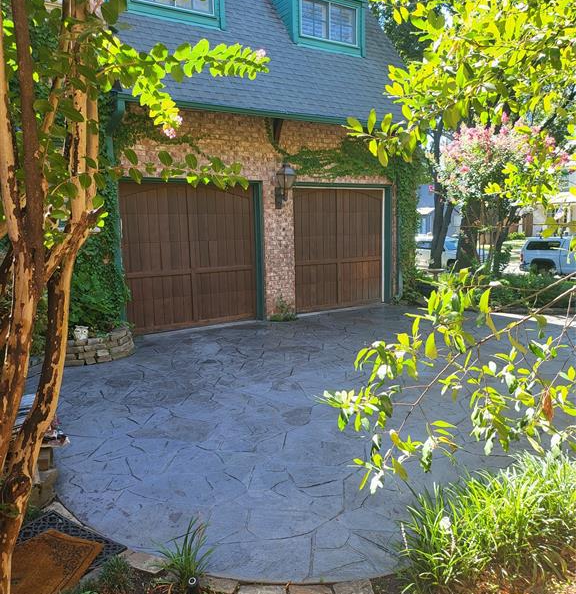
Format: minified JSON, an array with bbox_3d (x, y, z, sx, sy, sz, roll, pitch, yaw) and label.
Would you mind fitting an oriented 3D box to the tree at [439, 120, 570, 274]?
[{"bbox_3d":[5.490,-2.420,13.500,3.200,4.200,3.100,-6,9,-34],"label":"tree"}]

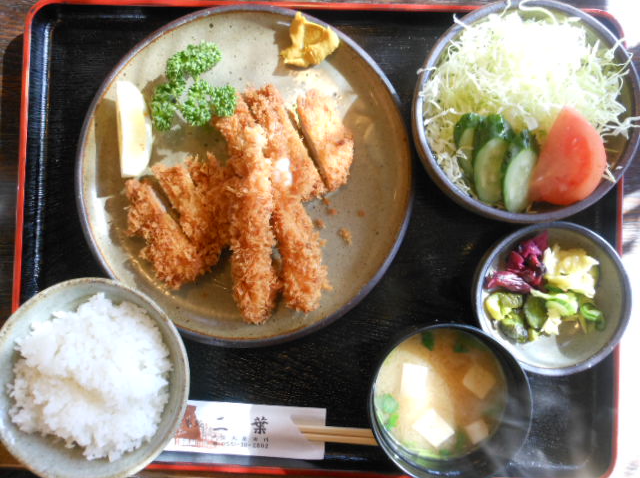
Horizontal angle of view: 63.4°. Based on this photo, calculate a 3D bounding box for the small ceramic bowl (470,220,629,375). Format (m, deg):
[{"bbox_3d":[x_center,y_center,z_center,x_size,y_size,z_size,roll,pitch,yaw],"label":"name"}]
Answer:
[{"bbox_3d":[0.169,0.044,0.397,0.112,0.040,0.112,0,89,1],"label":"small ceramic bowl"}]

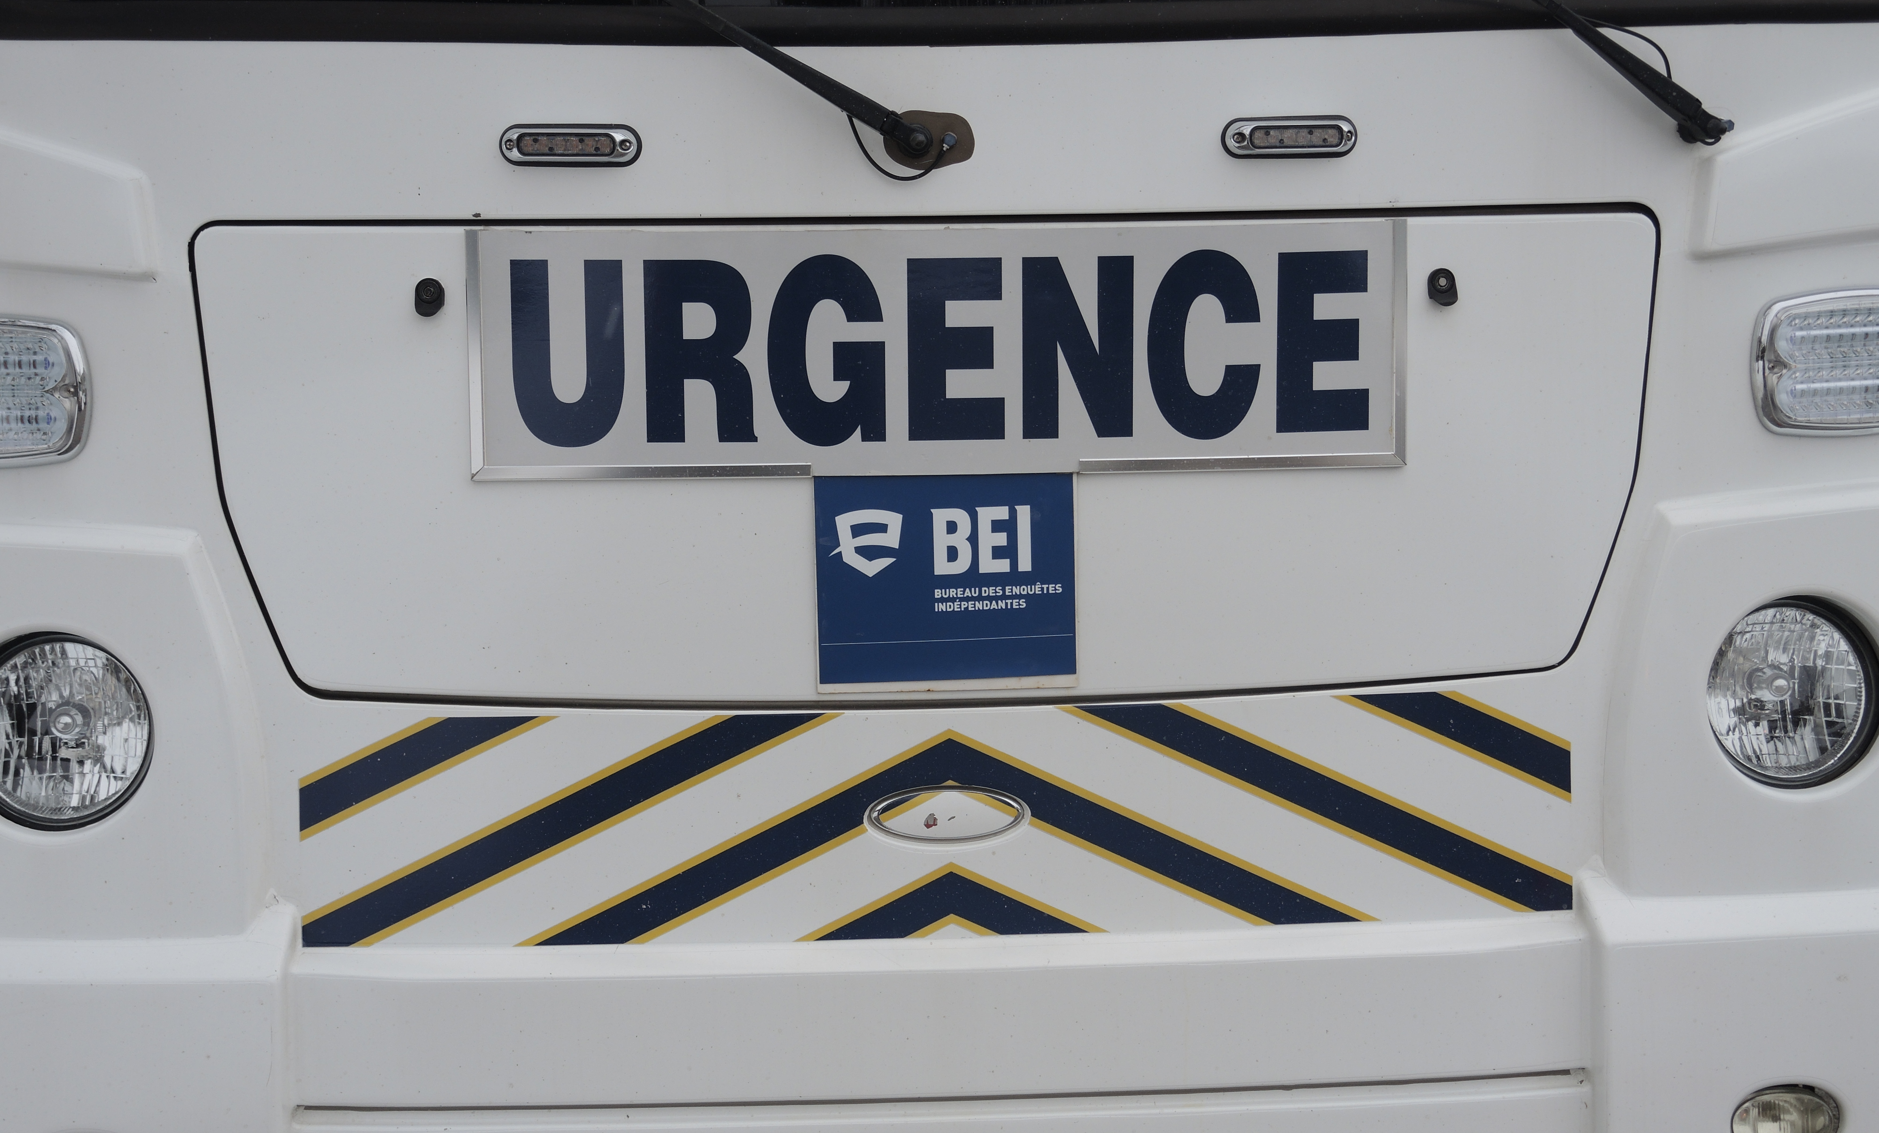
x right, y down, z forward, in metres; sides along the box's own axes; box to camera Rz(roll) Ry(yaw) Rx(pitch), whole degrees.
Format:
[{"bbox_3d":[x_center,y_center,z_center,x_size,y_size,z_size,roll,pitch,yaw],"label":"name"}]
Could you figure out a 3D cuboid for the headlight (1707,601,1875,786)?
[{"bbox_3d":[0.846,0.124,3.593,0.178,0.180,0.095,-1,6,-4],"label":"headlight"}]

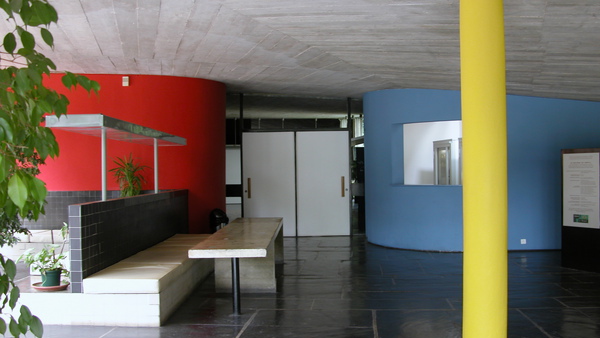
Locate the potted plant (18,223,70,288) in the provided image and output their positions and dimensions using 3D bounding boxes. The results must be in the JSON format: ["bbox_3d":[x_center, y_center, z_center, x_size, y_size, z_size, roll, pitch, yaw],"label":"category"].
[{"bbox_3d":[-2.535,0.850,6.010,0.460,0.640,0.420,-1,-1,0],"label":"potted plant"}]

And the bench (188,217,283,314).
[{"bbox_3d":[-0.635,1.112,7.515,0.710,0.710,4.000,-1,-1,0],"label":"bench"}]

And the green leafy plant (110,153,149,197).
[{"bbox_3d":[-2.313,0.126,8.215,0.450,0.700,0.450,-1,-1,0],"label":"green leafy plant"}]

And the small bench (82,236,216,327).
[{"bbox_3d":[-1.651,1.265,7.750,0.760,0.436,4.200,-1,-1,0],"label":"small bench"}]

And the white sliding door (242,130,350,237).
[{"bbox_3d":[-0.075,0.348,13.598,2.400,2.330,0.080,-1,-1,0],"label":"white sliding door"}]

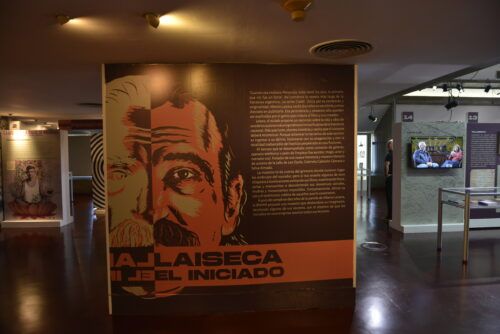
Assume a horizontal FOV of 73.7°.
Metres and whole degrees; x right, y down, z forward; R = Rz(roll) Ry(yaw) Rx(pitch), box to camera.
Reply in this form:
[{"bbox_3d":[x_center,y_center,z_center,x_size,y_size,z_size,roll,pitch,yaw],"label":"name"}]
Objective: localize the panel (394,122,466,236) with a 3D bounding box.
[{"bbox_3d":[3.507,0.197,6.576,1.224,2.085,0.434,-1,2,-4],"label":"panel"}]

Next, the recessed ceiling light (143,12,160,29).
[{"bbox_3d":[-0.595,-0.875,2.018,0.100,0.075,0.100,-2,3,-32],"label":"recessed ceiling light"}]

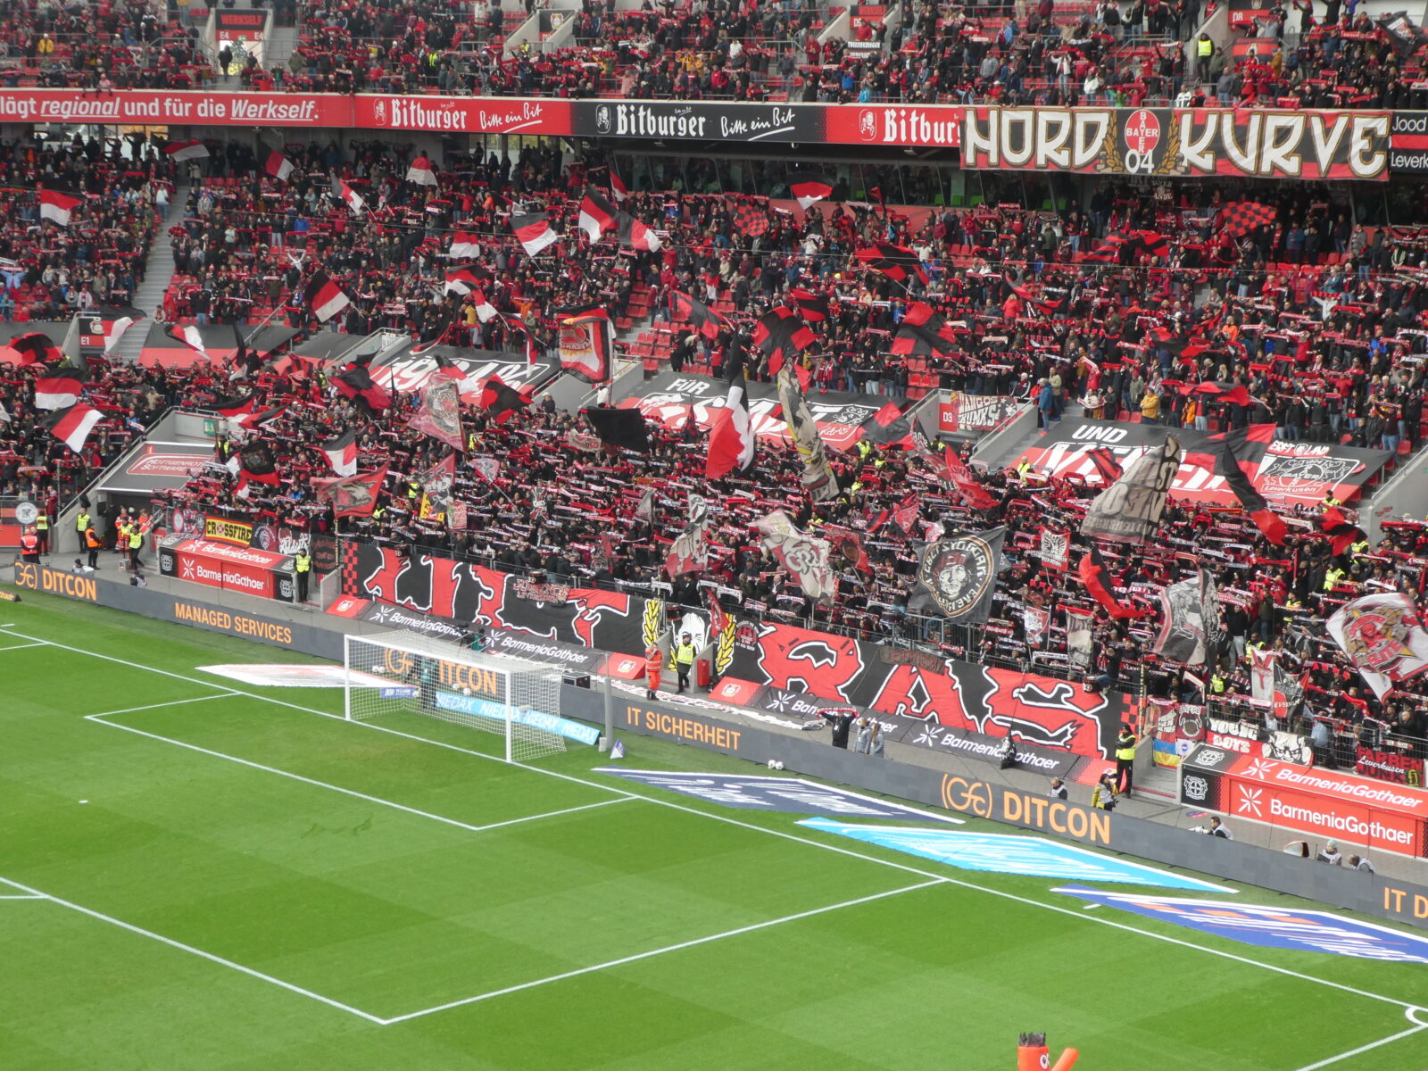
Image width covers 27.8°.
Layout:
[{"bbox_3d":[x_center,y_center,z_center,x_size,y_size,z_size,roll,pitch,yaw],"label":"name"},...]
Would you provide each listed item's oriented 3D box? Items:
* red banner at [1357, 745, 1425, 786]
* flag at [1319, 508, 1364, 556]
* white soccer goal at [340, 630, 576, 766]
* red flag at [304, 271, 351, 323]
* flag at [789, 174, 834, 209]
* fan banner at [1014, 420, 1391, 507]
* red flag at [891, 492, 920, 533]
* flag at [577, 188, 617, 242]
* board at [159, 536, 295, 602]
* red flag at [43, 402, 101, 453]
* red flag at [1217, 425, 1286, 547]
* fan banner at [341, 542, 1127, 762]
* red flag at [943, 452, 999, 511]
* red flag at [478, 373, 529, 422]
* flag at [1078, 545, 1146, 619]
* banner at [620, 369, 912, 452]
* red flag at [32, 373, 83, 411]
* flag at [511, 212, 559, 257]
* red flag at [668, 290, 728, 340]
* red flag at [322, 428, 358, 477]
[{"bbox_3d":[16.885,5.773,72.181,0.060,0.700,1.950,-7,11,-43],"label":"red banner"},{"bbox_3d":[17.331,-0.108,79.748,1.294,1.386,0.500,4,9,22],"label":"flag"},{"bbox_3d":[-7.516,4.557,83.739,2.240,2.540,7.500,-7,11,-43],"label":"white soccer goal"},{"bbox_3d":[-16.561,-10.175,123.353,1.573,1.811,0.400,-39,1,11],"label":"red flag"},{"bbox_3d":[3.914,-13.799,115.779,1.800,1.400,0.400,1,8,2],"label":"flag"},{"bbox_3d":[14.867,-2.308,90.112,12.900,0.150,3.100,9,41,46],"label":"fan banner"},{"bbox_3d":[5.886,-0.684,88.571,0.900,1.200,0.250,1,8,4],"label":"red flag"},{"bbox_3d":[-4.828,-13.282,119.576,1.663,2.310,0.500,2,8,12],"label":"flag"},{"bbox_3d":[-17.960,1.202,107.422,0.600,1.400,9.200,-7,11,-43],"label":"board"},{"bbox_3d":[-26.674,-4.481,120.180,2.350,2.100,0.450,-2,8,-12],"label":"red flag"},{"bbox_3d":[15.006,-1.384,80.501,1.950,3.200,0.600,2,8,11],"label":"red flag"},{"bbox_3d":[-1.026,3.060,89.310,0.300,1.900,35.100,-7,11,-43],"label":"fan banner"},{"bbox_3d":[7.980,-1.748,89.616,1.731,1.800,0.500,3,8,17],"label":"red flag"},{"bbox_3d":[-7.798,-5.095,107.650,1.913,1.830,0.450,2,8,10],"label":"red flag"},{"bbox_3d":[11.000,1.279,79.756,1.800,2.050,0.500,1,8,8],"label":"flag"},{"bbox_3d":[1.351,-4.498,103.329,12.600,0.300,3.600,9,37,46],"label":"banner"},{"bbox_3d":[-28.377,-6.314,125.236,2.226,1.790,0.450,1,8,4],"label":"red flag"},{"bbox_3d":[-7.434,-12.483,119.895,1.668,1.621,0.400,-20,4,13],"label":"flag"},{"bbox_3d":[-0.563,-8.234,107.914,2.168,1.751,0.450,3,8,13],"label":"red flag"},{"bbox_3d":[-13.940,-3.075,107.548,1.450,1.800,0.400,-1,8,-7],"label":"red flag"}]

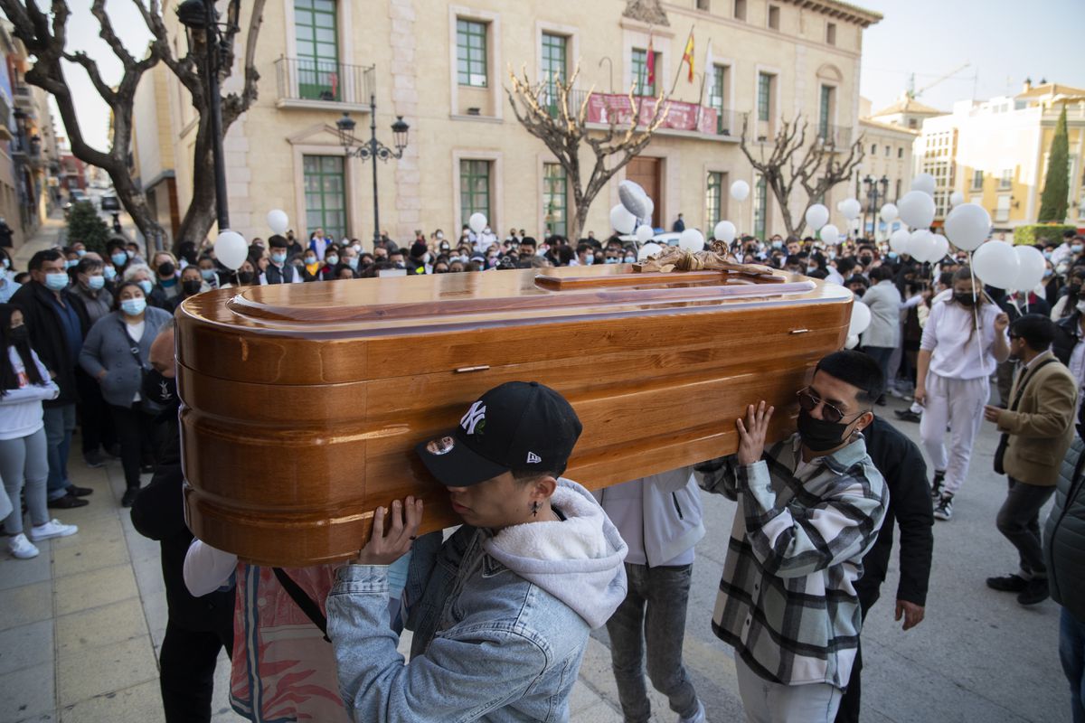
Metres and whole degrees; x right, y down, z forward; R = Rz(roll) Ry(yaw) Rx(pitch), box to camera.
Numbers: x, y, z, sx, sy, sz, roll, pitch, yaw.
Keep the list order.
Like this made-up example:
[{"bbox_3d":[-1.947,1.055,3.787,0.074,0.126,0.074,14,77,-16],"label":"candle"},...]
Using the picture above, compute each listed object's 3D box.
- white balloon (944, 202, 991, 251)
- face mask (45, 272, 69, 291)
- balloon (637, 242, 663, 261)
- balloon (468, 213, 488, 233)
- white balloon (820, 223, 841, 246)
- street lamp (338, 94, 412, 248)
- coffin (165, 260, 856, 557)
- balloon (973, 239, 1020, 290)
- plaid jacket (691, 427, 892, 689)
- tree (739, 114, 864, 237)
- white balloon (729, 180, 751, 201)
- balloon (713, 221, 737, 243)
[{"bbox_3d":[2.651,-0.835,4.500,0.283,0.305,0.283,-1,10,0],"label":"white balloon"},{"bbox_3d":[-3.250,-0.534,4.850,0.080,0.115,0.150,4,11,28],"label":"face mask"},{"bbox_3d":[1.180,-1.156,7.900,0.275,0.300,0.275,-1,10,0],"label":"balloon"},{"bbox_3d":[-1.040,-2.232,11.631,0.285,0.320,0.285,-1,10,0],"label":"balloon"},{"bbox_3d":[4.099,-1.805,10.300,0.275,0.295,0.275,-1,10,0],"label":"white balloon"},{"bbox_3d":[-3.559,-3.242,15.726,1.500,4.858,0.450,-7,12,-30],"label":"street lamp"},{"bbox_3d":[0.125,-0.003,1.884,1.960,0.460,0.530,-7,19,-37],"label":"coffin"},{"bbox_3d":[2.781,-0.600,4.427,0.285,0.315,0.285,-17,9,3],"label":"balloon"},{"bbox_3d":[0.699,0.522,2.060,0.450,0.690,0.550,-7,12,-33],"label":"plaid jacket"},{"bbox_3d":[7.604,-4.623,21.341,3.900,5.400,3.800,-8,12,-36],"label":"tree"},{"bbox_3d":[2.790,-2.410,10.200,0.275,0.295,0.275,-1,10,0],"label":"white balloon"},{"bbox_3d":[2.373,-1.690,9.420,0.285,0.320,0.285,-1,10,0],"label":"balloon"}]

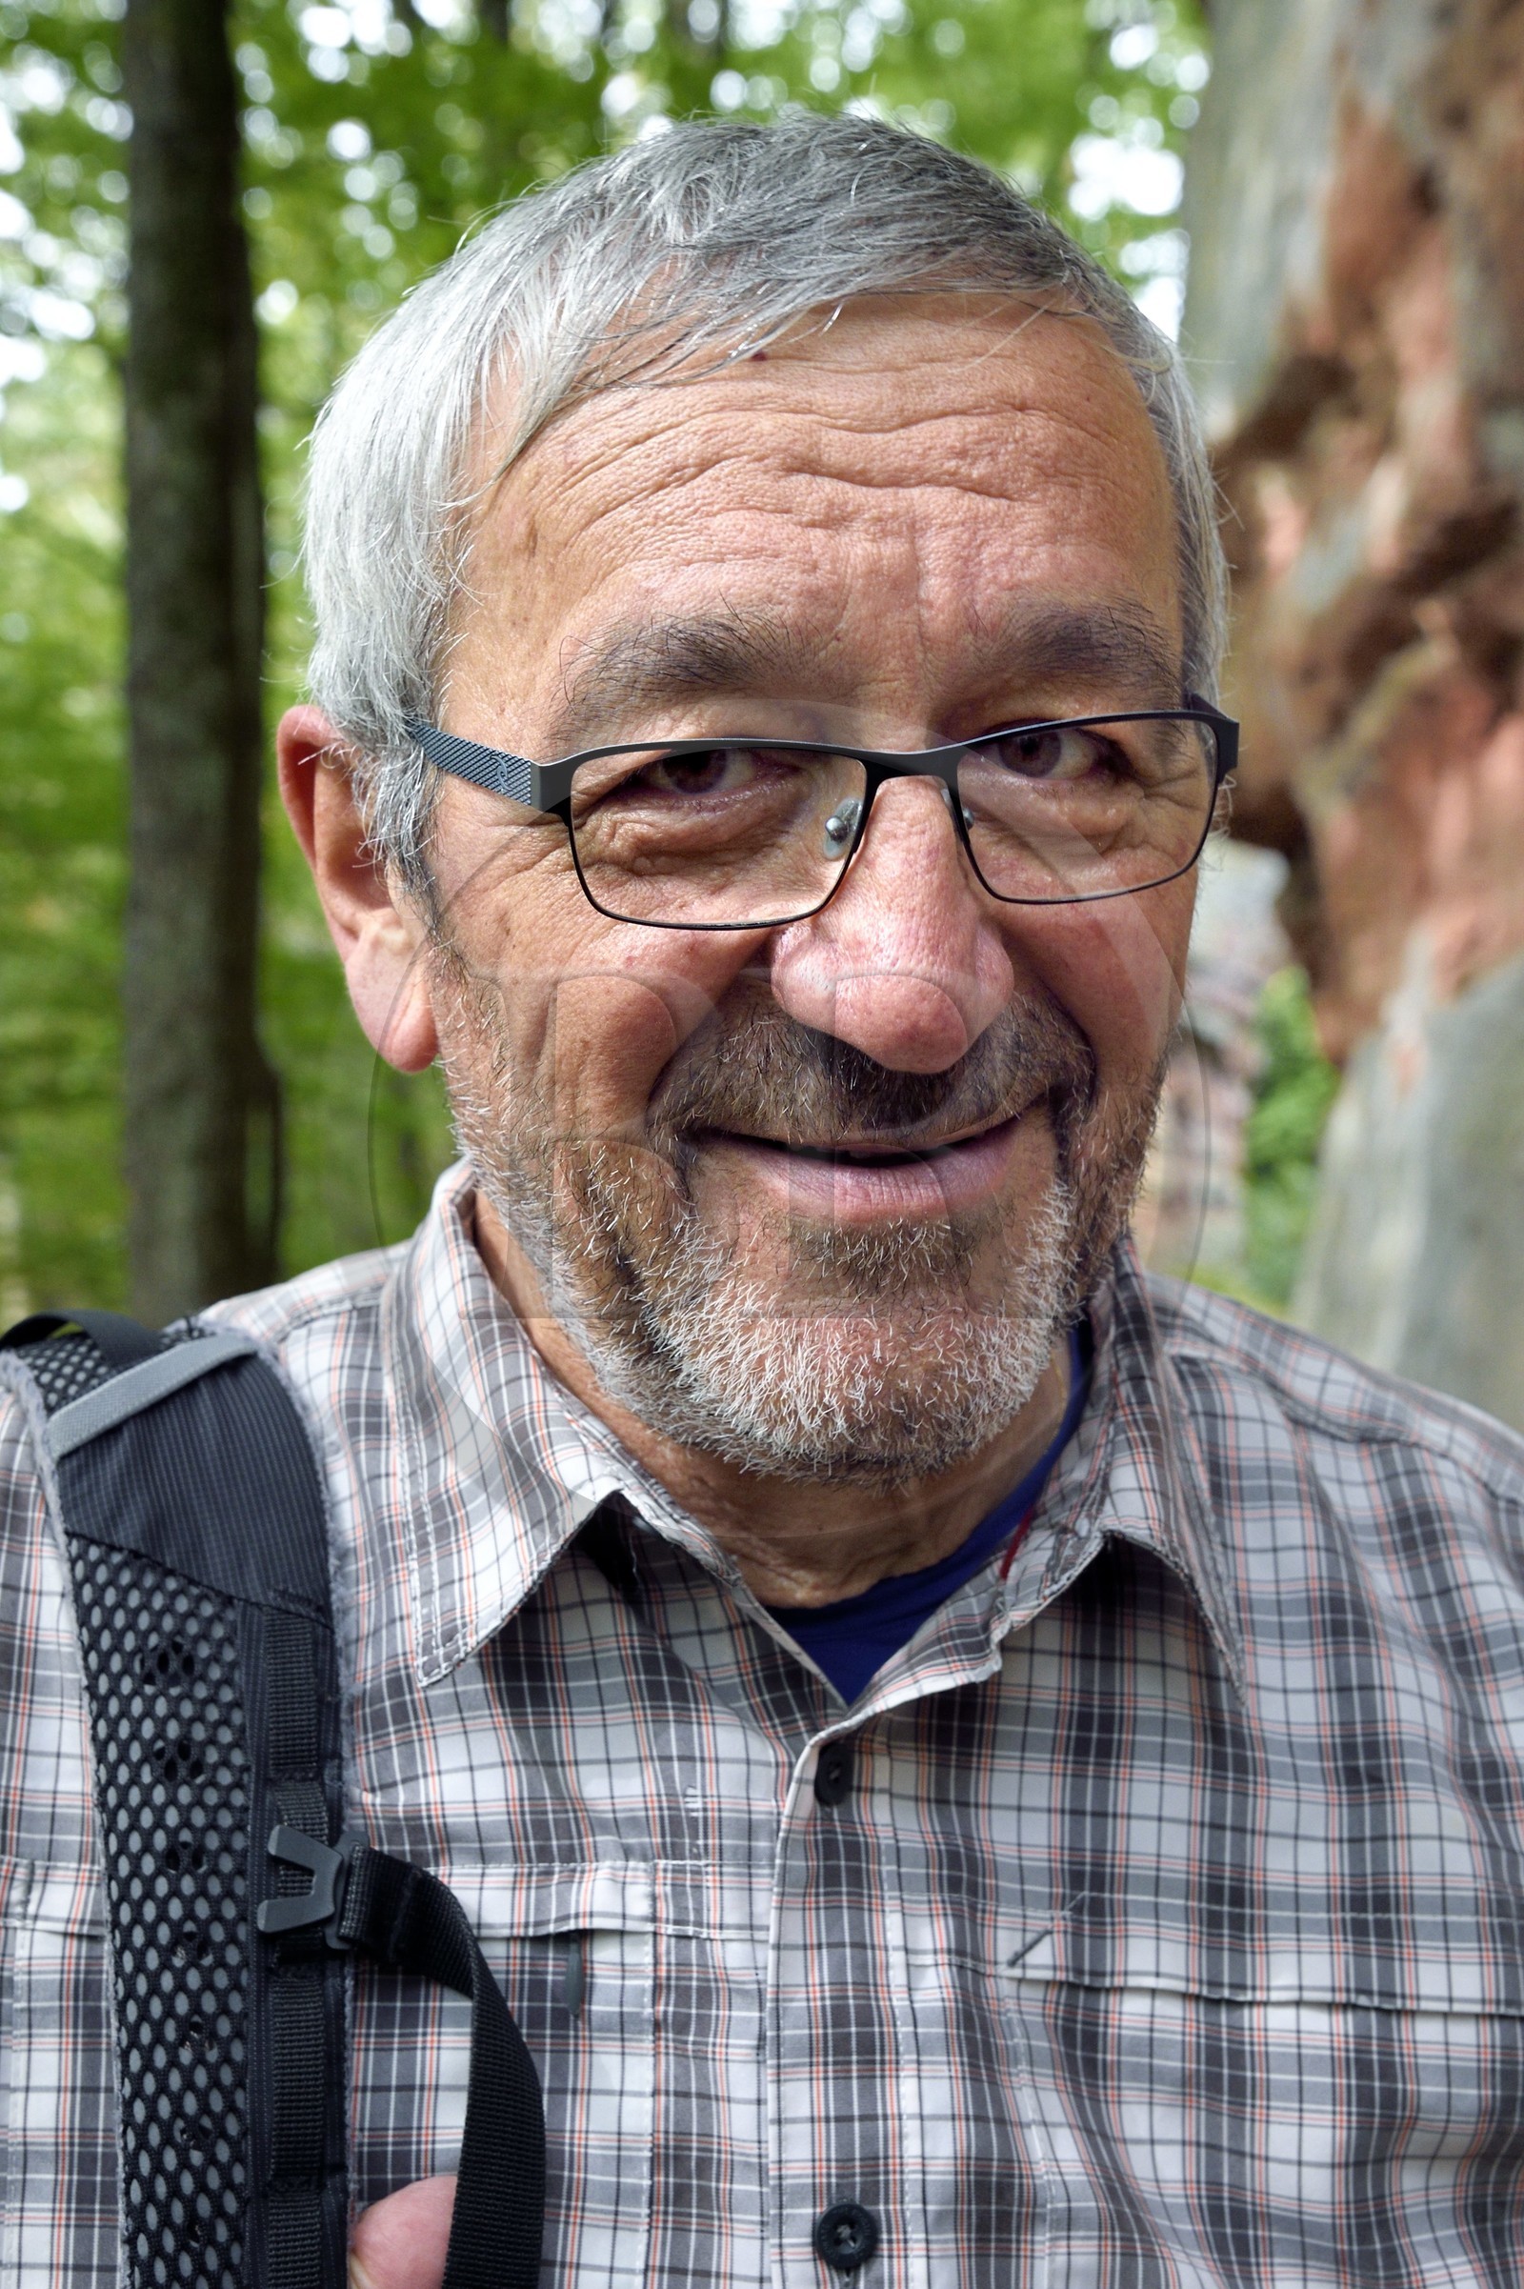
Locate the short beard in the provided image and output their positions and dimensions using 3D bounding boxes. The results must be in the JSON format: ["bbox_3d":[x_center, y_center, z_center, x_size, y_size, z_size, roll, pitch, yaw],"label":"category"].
[{"bbox_3d":[0.009,0.009,0.621,0.139,0.095,0.102,-4,10,-16],"label":"short beard"}]

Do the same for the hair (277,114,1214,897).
[{"bbox_3d":[-0.001,-0.121,0.657,0.178,0.176,0.196,-4,10,-16],"label":"hair"}]

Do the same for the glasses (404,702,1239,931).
[{"bbox_3d":[0.005,-0.068,0.629,0.140,0.043,0.141,-5,14,-17],"label":"glasses"}]

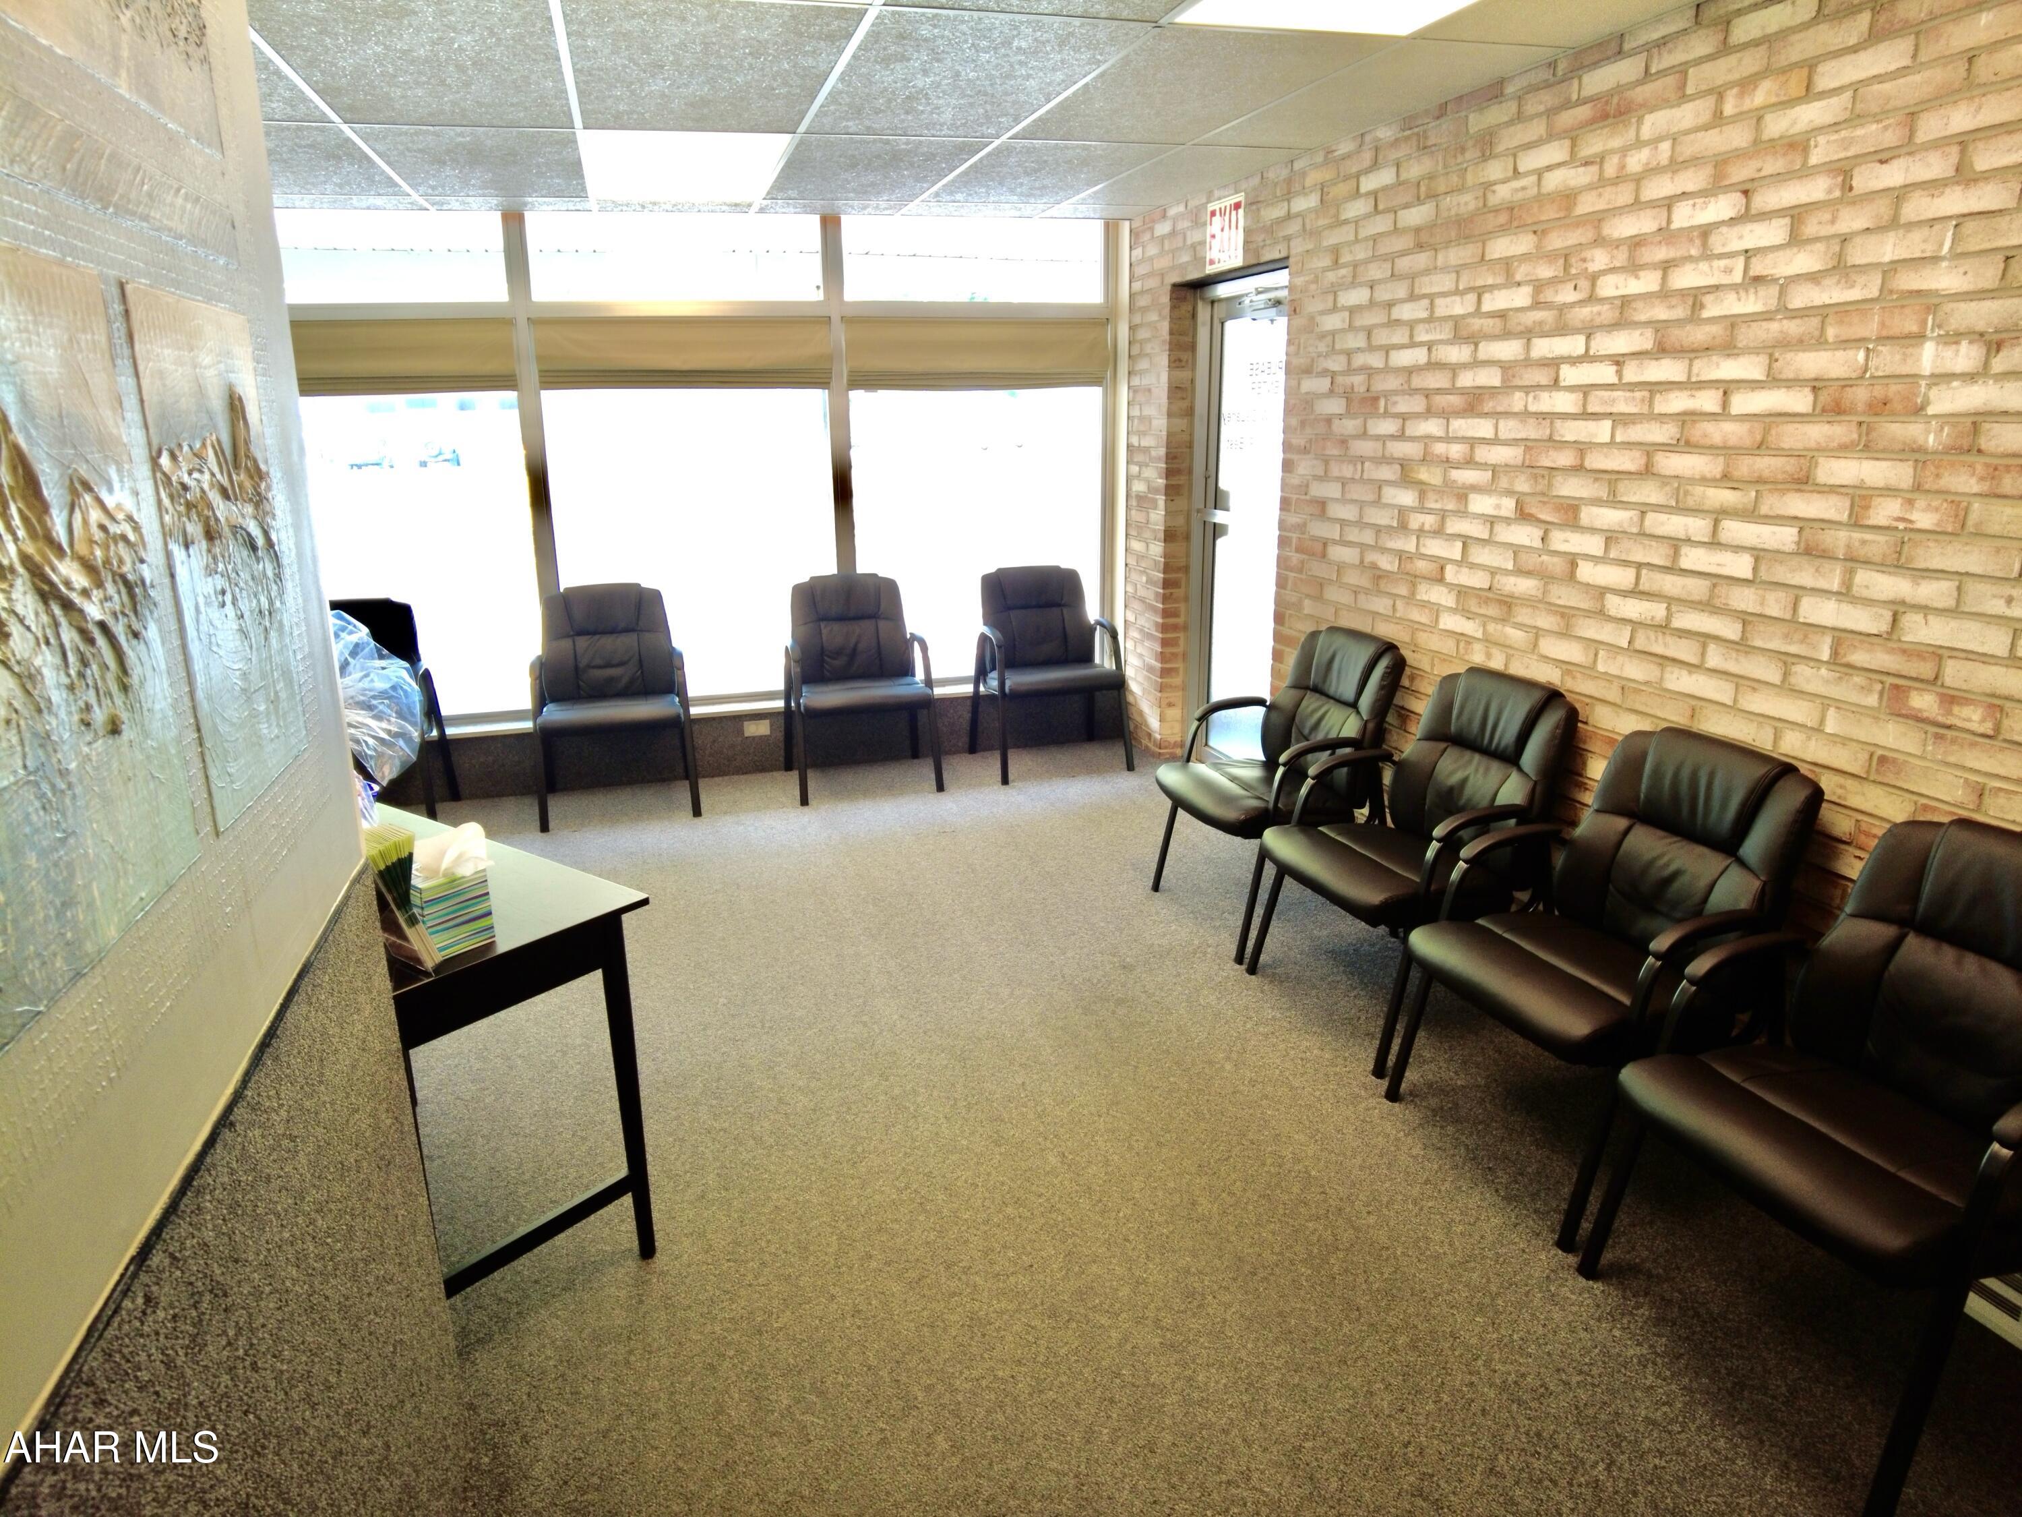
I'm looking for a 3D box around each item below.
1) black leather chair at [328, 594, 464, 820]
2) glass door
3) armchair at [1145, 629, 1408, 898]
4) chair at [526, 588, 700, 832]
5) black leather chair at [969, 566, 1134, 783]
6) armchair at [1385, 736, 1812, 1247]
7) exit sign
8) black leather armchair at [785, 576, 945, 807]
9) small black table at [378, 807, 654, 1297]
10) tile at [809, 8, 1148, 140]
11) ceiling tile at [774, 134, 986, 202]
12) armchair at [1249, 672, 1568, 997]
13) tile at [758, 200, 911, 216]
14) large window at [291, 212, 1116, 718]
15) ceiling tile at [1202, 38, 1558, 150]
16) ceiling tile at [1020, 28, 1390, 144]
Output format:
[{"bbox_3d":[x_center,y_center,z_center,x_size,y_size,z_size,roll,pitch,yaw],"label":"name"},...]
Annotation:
[{"bbox_3d":[-2.688,-0.139,4.765,0.620,0.910,0.600,-7,18,-16],"label":"black leather chair"},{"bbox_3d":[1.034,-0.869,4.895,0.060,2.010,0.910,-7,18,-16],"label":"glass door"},{"bbox_3d":[0.850,0.059,3.762,0.620,0.950,0.635,-7,18,-17],"label":"armchair"},{"bbox_3d":[-1.706,-0.240,4.950,0.635,0.950,0.610,-6,18,-13],"label":"chair"},{"bbox_3d":[0.173,-0.424,5.403,0.620,0.910,0.600,-6,18,-15],"label":"black leather chair"},{"bbox_3d":[1.266,0.433,2.521,0.610,0.910,0.610,-6,18,-15],"label":"armchair"},{"bbox_3d":[0.802,-1.986,4.430,0.020,0.250,0.300,-7,18,-16],"label":"exit sign"},{"bbox_3d":[-0.686,-0.336,5.204,0.620,0.910,0.600,-6,18,-14],"label":"black leather armchair"},{"bbox_3d":[-1.324,0.601,2.503,1.200,0.762,0.540,12,21,36],"label":"small black table"},{"bbox_3d":[-0.155,-1.709,2.966,0.605,0.020,1.210,-7,18,-16],"label":"tile"},{"bbox_3d":[-0.495,-2.027,4.034,0.610,0.020,1.197,-7,18,-16],"label":"ceiling tile"},{"bbox_3d":[1.061,0.241,3.153,0.620,0.950,0.635,-7,18,-18],"label":"armchair"},{"bbox_3d":[-0.716,-2.233,4.724,0.610,0.020,0.322,-7,18,-16],"label":"tile"},{"bbox_3d":[-1.317,-1.257,5.106,3.750,2.050,0.100,-6,18,-14],"label":"large window"},{"bbox_3d":[0.944,-1.831,3.259,0.458,0.020,1.197,-7,18,-16],"label":"ceiling tile"},{"bbox_3d":[0.429,-1.775,3.133,0.605,0.020,1.210,-7,18,-16],"label":"ceiling tile"}]

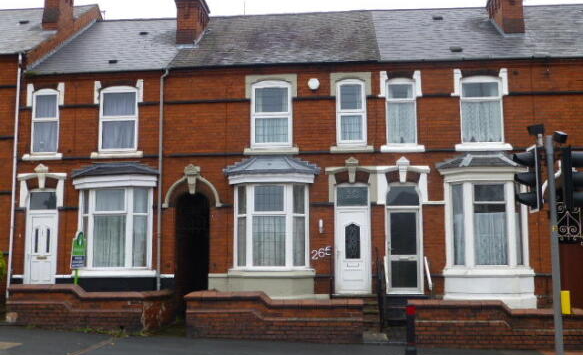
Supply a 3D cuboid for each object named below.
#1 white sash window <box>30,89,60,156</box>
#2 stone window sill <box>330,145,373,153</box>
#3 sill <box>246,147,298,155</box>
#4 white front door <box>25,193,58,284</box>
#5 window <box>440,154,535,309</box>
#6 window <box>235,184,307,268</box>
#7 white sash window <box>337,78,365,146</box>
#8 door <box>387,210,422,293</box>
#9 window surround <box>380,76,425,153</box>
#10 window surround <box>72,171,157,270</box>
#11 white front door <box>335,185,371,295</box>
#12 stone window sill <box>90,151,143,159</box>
[{"bbox_3d":[-6.237,-1.410,16.681,0.715,1.702,0.120,-1,-7,5],"label":"white sash window"},{"bbox_3d":[1.520,-0.676,16.462,1.060,0.160,0.200,-1,-7,5],"label":"stone window sill"},{"bbox_3d":[-0.475,-0.625,16.140,1.310,0.170,0.200,-1,-7,6],"label":"sill"},{"bbox_3d":[-6.426,1.635,16.998,0.820,2.520,0.120,-1,-7,5],"label":"white front door"},{"bbox_3d":[4.487,1.230,15.141,2.100,3.593,0.600,-1,-7,6],"label":"window"},{"bbox_3d":[-0.471,1.144,15.695,1.772,1.993,0.470,-1,-7,6],"label":"window"},{"bbox_3d":[1.444,-1.555,15.806,0.718,1.629,0.100,-1,-7,5],"label":"white sash window"},{"bbox_3d":[2.689,1.753,15.623,0.855,2.003,0.100,-1,-7,6],"label":"door"},{"bbox_3d":[2.687,-1.515,15.950,1.049,1.871,0.200,-1,-7,6],"label":"window surround"},{"bbox_3d":[-4.537,1.221,16.466,2.230,2.470,0.670,-1,-7,5],"label":"window surround"},{"bbox_3d":[1.527,1.529,16.284,0.870,2.680,0.120,-1,-7,5],"label":"white front door"},{"bbox_3d":[-4.360,-0.541,16.526,1.310,0.170,0.200,-1,-7,6],"label":"stone window sill"}]

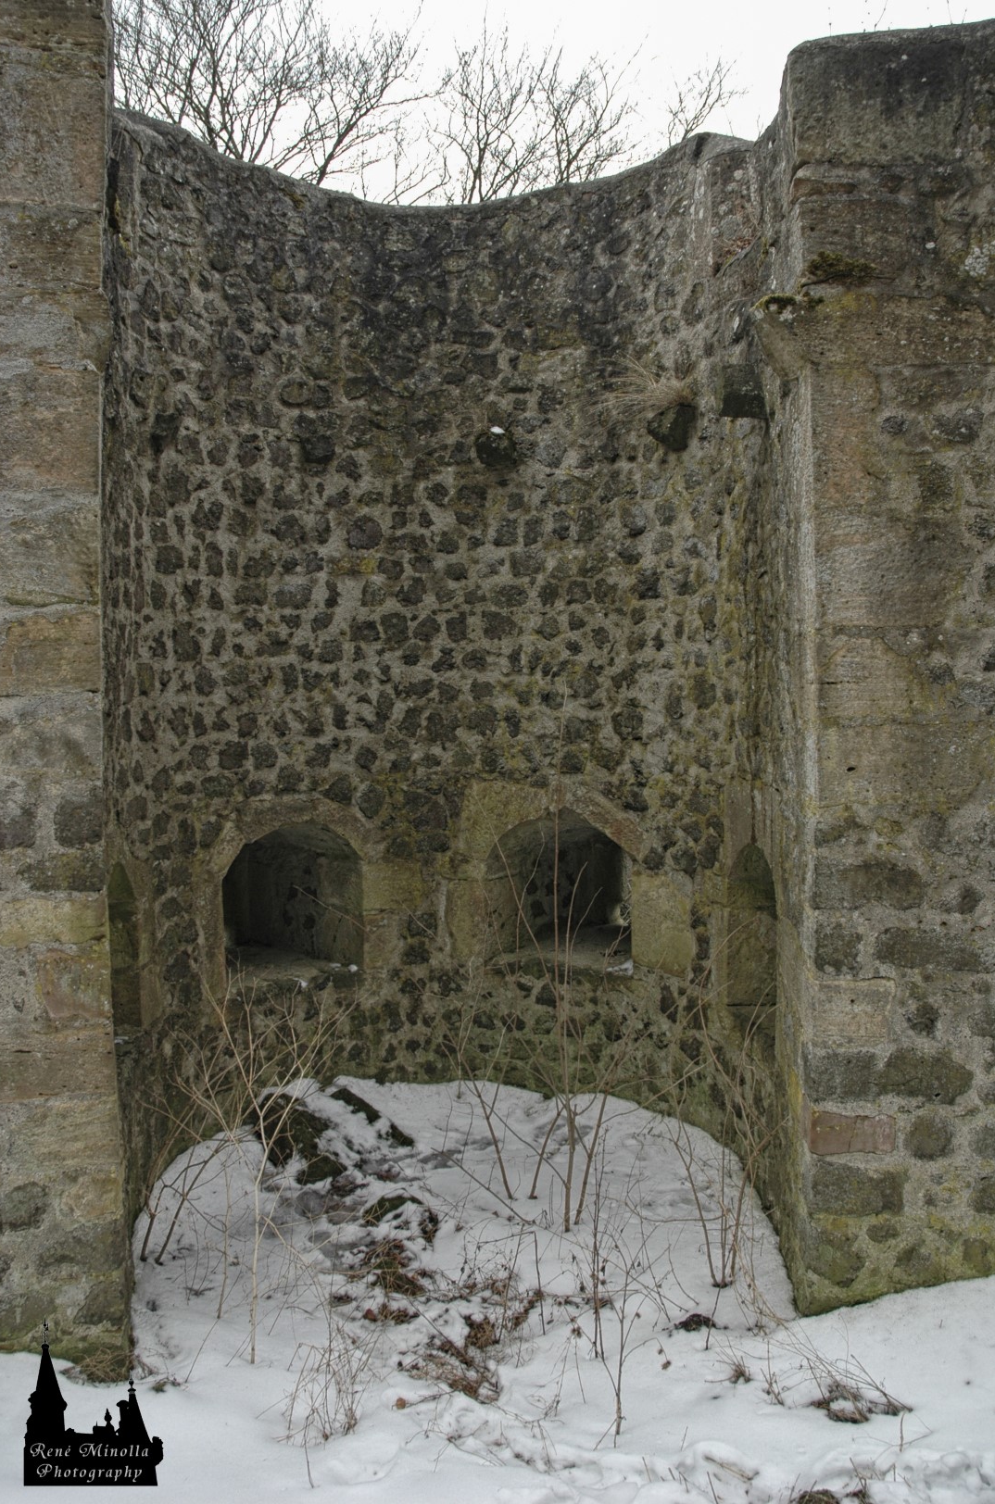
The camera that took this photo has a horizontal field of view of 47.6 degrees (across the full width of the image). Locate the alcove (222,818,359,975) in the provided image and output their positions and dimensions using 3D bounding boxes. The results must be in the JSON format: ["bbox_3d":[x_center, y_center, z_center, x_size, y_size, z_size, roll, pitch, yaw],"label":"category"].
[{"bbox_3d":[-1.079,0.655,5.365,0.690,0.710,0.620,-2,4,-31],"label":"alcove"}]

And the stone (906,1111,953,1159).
[{"bbox_3d":[1.303,1.152,3.460,0.144,0.141,0.120,0,4,0],"label":"stone"}]

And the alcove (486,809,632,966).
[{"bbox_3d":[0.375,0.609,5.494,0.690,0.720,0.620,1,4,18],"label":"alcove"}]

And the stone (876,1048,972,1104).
[{"bbox_3d":[1.285,0.973,3.475,0.284,0.162,0.150,0,4,0],"label":"stone"}]

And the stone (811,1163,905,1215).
[{"bbox_3d":[1.086,1.314,3.475,0.284,0.155,0.150,0,4,0],"label":"stone"}]

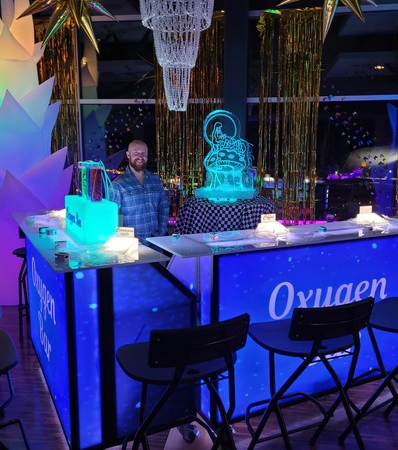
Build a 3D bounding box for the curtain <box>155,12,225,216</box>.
[{"bbox_3d":[-0.133,-1.439,6.255,0.973,2.842,0.050,1,9,7],"label":"curtain"}]

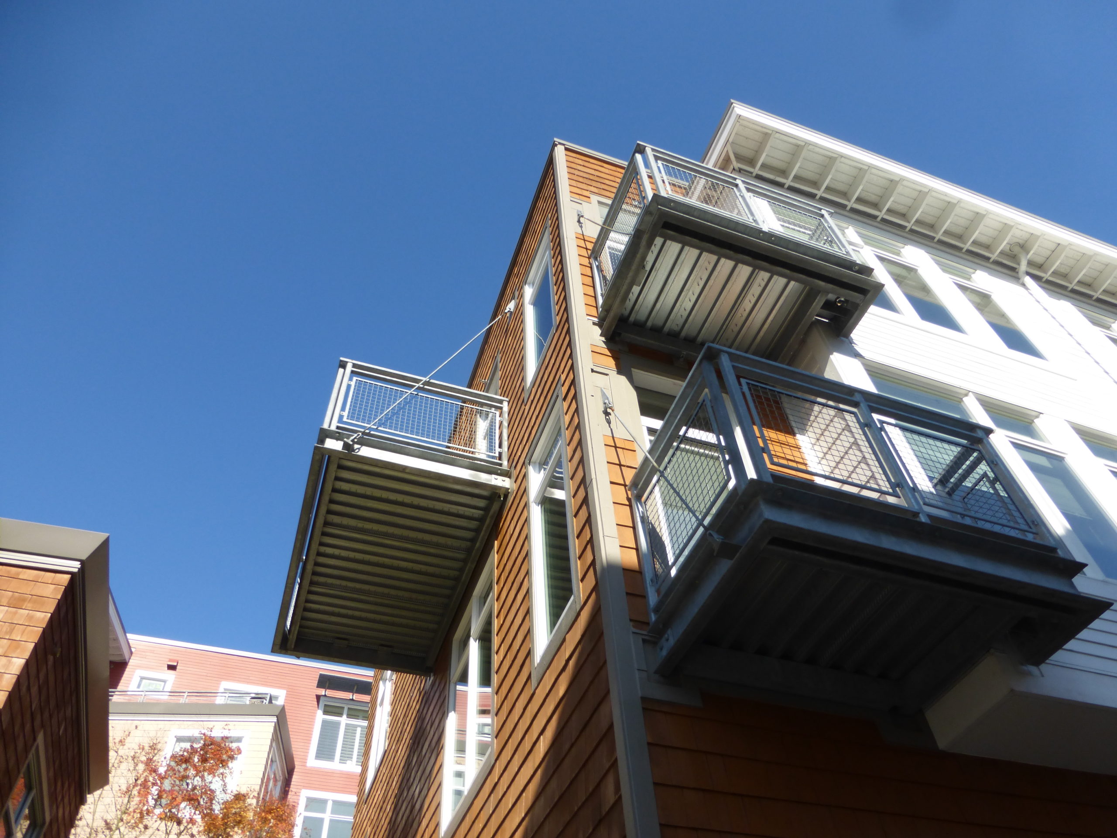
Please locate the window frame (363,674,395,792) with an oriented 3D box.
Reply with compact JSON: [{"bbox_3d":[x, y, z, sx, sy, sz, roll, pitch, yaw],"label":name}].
[{"bbox_3d":[-2.843,4.704,12.617,0.122,2.193,1.550,14,-53,-14],"label":"window frame"}]

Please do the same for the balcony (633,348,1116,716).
[{"bbox_3d":[1.545,0.664,4.314,1.924,1.331,1.162,14,-53,-14],"label":"balcony"}]

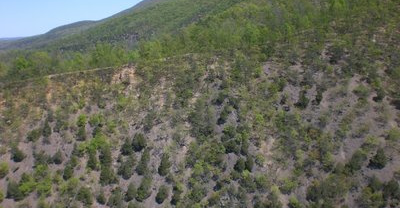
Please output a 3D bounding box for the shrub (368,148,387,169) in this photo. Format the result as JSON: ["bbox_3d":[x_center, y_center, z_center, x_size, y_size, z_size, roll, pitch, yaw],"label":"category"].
[{"bbox_3d":[36.220,11.120,89.600,3.490,3.920,3.380,0,9,0],"label":"shrub"}]

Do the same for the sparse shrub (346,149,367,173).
[{"bbox_3d":[31.630,11.420,88.740,3.840,4.660,3.720,0,9,0],"label":"sparse shrub"}]

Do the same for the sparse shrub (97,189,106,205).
[{"bbox_3d":[-18.490,17.360,82.430,1.780,2.880,1.730,0,9,0],"label":"sparse shrub"}]

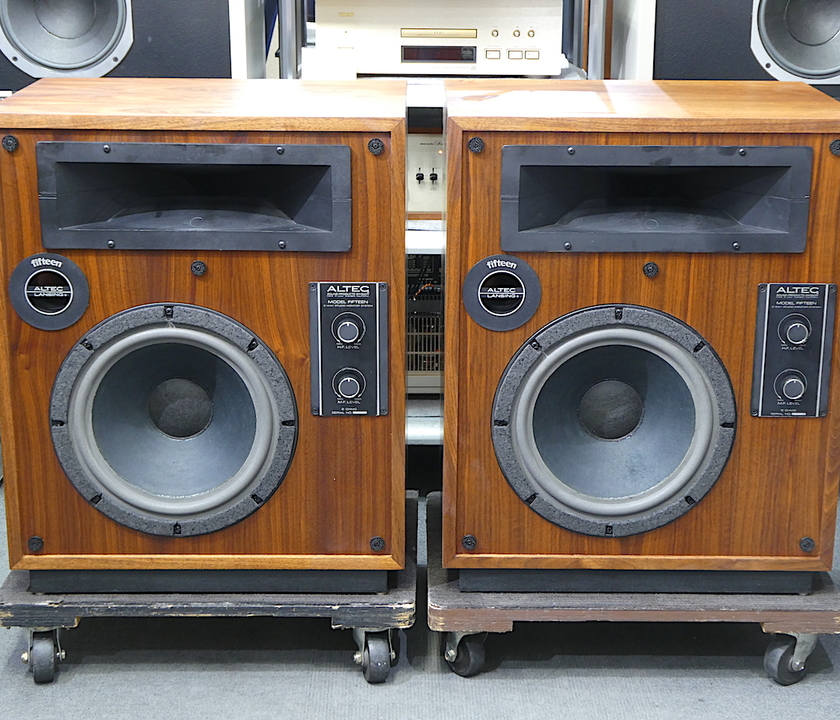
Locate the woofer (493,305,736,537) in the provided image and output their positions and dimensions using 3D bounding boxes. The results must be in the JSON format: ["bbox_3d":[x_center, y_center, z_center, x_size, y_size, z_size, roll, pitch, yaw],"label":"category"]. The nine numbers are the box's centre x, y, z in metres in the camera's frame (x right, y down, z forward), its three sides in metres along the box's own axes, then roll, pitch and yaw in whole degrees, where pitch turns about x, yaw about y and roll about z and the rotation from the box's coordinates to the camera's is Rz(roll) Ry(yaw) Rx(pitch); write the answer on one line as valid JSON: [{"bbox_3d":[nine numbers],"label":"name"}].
[{"bbox_3d":[0.325,0.101,2.660,0.410,0.410,0.045,0,17,0],"label":"woofer"}]

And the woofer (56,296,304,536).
[{"bbox_3d":[-0.409,0.090,2.670,0.410,0.410,0.110,0,17,-1],"label":"woofer"}]

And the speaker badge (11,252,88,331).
[{"bbox_3d":[-0.602,-0.110,2.564,0.130,0.130,0.012,0,17,-1],"label":"speaker badge"}]

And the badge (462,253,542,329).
[{"bbox_3d":[0.133,-0.110,2.584,0.129,0.129,0.012,0,17,0],"label":"badge"}]

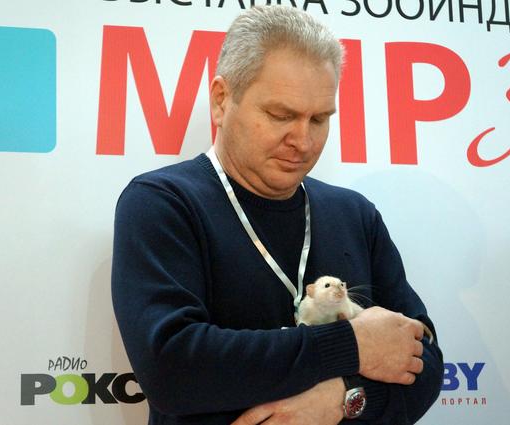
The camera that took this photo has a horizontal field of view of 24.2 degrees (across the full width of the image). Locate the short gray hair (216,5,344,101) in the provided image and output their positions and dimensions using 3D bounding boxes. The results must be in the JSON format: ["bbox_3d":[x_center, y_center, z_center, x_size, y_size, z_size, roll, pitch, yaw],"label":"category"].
[{"bbox_3d":[0.036,-0.207,1.730,0.176,0.180,0.200,0,24,-28],"label":"short gray hair"}]

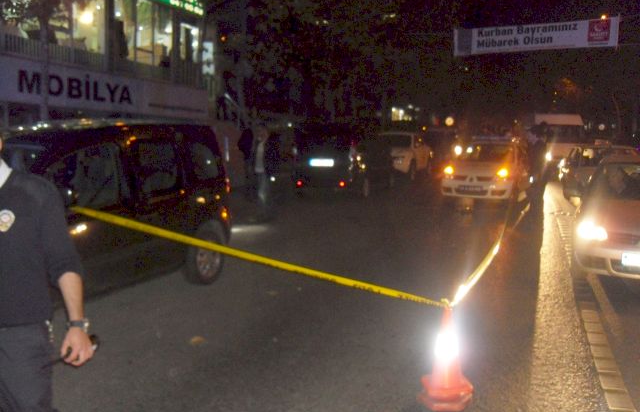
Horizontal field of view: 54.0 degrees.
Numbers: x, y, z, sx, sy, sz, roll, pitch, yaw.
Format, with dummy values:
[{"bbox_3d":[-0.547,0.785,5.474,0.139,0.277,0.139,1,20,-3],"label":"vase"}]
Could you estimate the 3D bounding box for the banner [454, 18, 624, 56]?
[{"bbox_3d":[7.580,-5.986,22.347,5.500,1.000,0.040,2,6,22],"label":"banner"}]

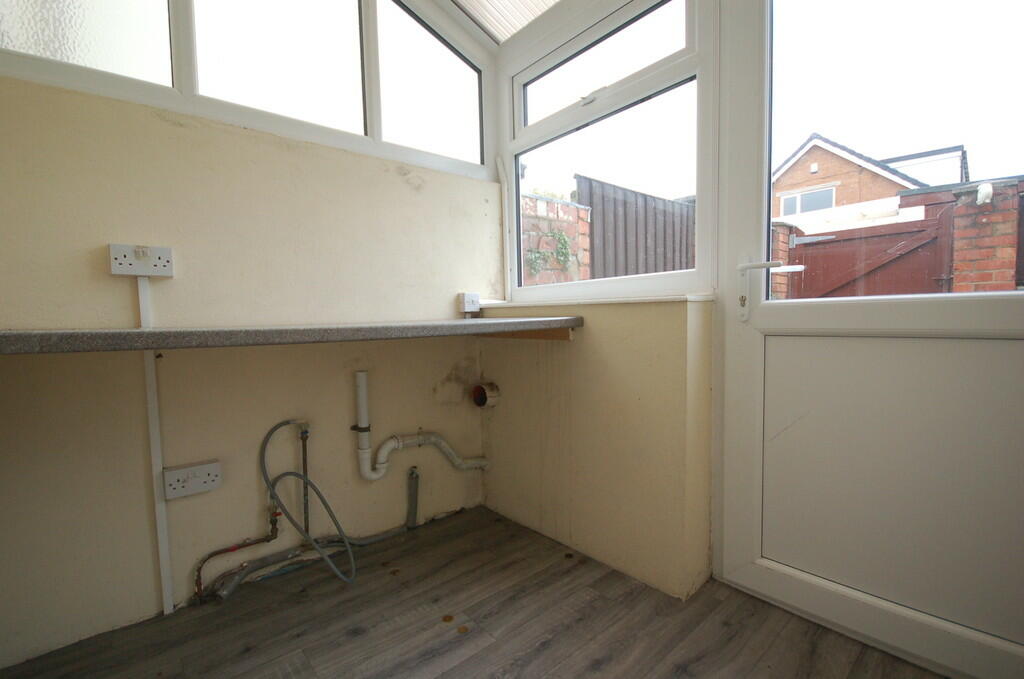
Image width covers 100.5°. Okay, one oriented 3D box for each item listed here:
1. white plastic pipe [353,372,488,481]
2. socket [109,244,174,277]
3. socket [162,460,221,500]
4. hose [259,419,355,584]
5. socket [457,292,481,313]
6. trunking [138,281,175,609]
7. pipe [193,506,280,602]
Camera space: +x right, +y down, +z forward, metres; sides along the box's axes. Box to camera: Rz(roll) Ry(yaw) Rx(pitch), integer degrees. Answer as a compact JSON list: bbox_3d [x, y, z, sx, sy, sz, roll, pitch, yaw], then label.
[{"bbox_3d":[-0.366,0.387,1.895,0.630,0.547,0.080,-3,4,-37],"label":"white plastic pipe"},{"bbox_3d":[-1.139,-0.239,1.314,0.145,0.087,0.045,-3,4,-37],"label":"socket"},{"bbox_3d":[-1.054,0.461,1.409,0.145,0.087,0.045,-3,4,-37],"label":"socket"},{"bbox_3d":[-0.733,0.593,1.518,0.267,0.583,0.230,-3,4,-37],"label":"hose"},{"bbox_3d":[-0.202,-0.175,2.029,0.085,0.087,0.047,-3,4,-37],"label":"socket"},{"bbox_3d":[-1.136,0.350,1.360,0.025,1.092,0.017,-4,4,-37],"label":"trunking"},{"bbox_3d":[-0.951,0.743,1.483,0.261,0.265,0.055,-3,4,-37],"label":"pipe"}]

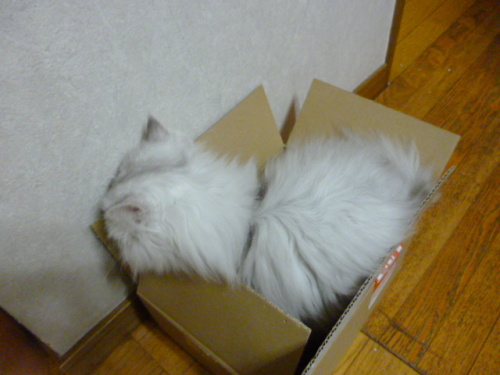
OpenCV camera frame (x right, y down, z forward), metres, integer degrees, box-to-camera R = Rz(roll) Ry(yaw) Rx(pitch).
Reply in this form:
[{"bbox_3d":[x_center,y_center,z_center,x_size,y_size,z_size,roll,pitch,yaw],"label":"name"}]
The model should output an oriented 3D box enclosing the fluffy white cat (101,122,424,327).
[{"bbox_3d":[0.044,0.039,0.557,0.427,0.323,0.220,-7,48,1],"label":"fluffy white cat"}]

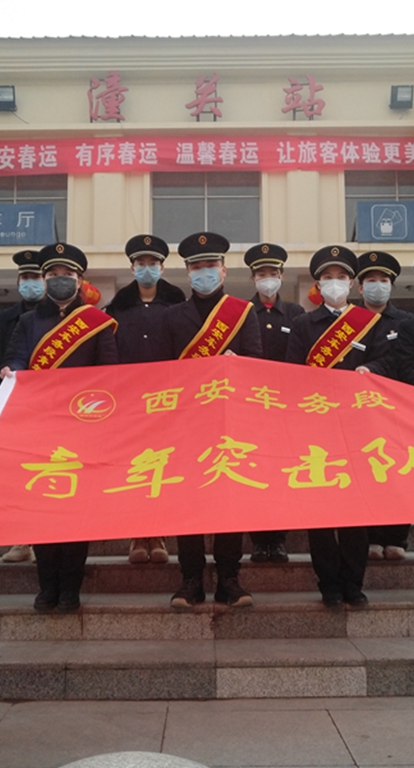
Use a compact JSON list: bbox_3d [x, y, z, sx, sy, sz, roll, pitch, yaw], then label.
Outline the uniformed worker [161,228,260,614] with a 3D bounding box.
[{"bbox_3d":[0.026,0.134,3.829,0.480,1.786,0.380,-1,-6,0],"label":"uniformed worker"}]

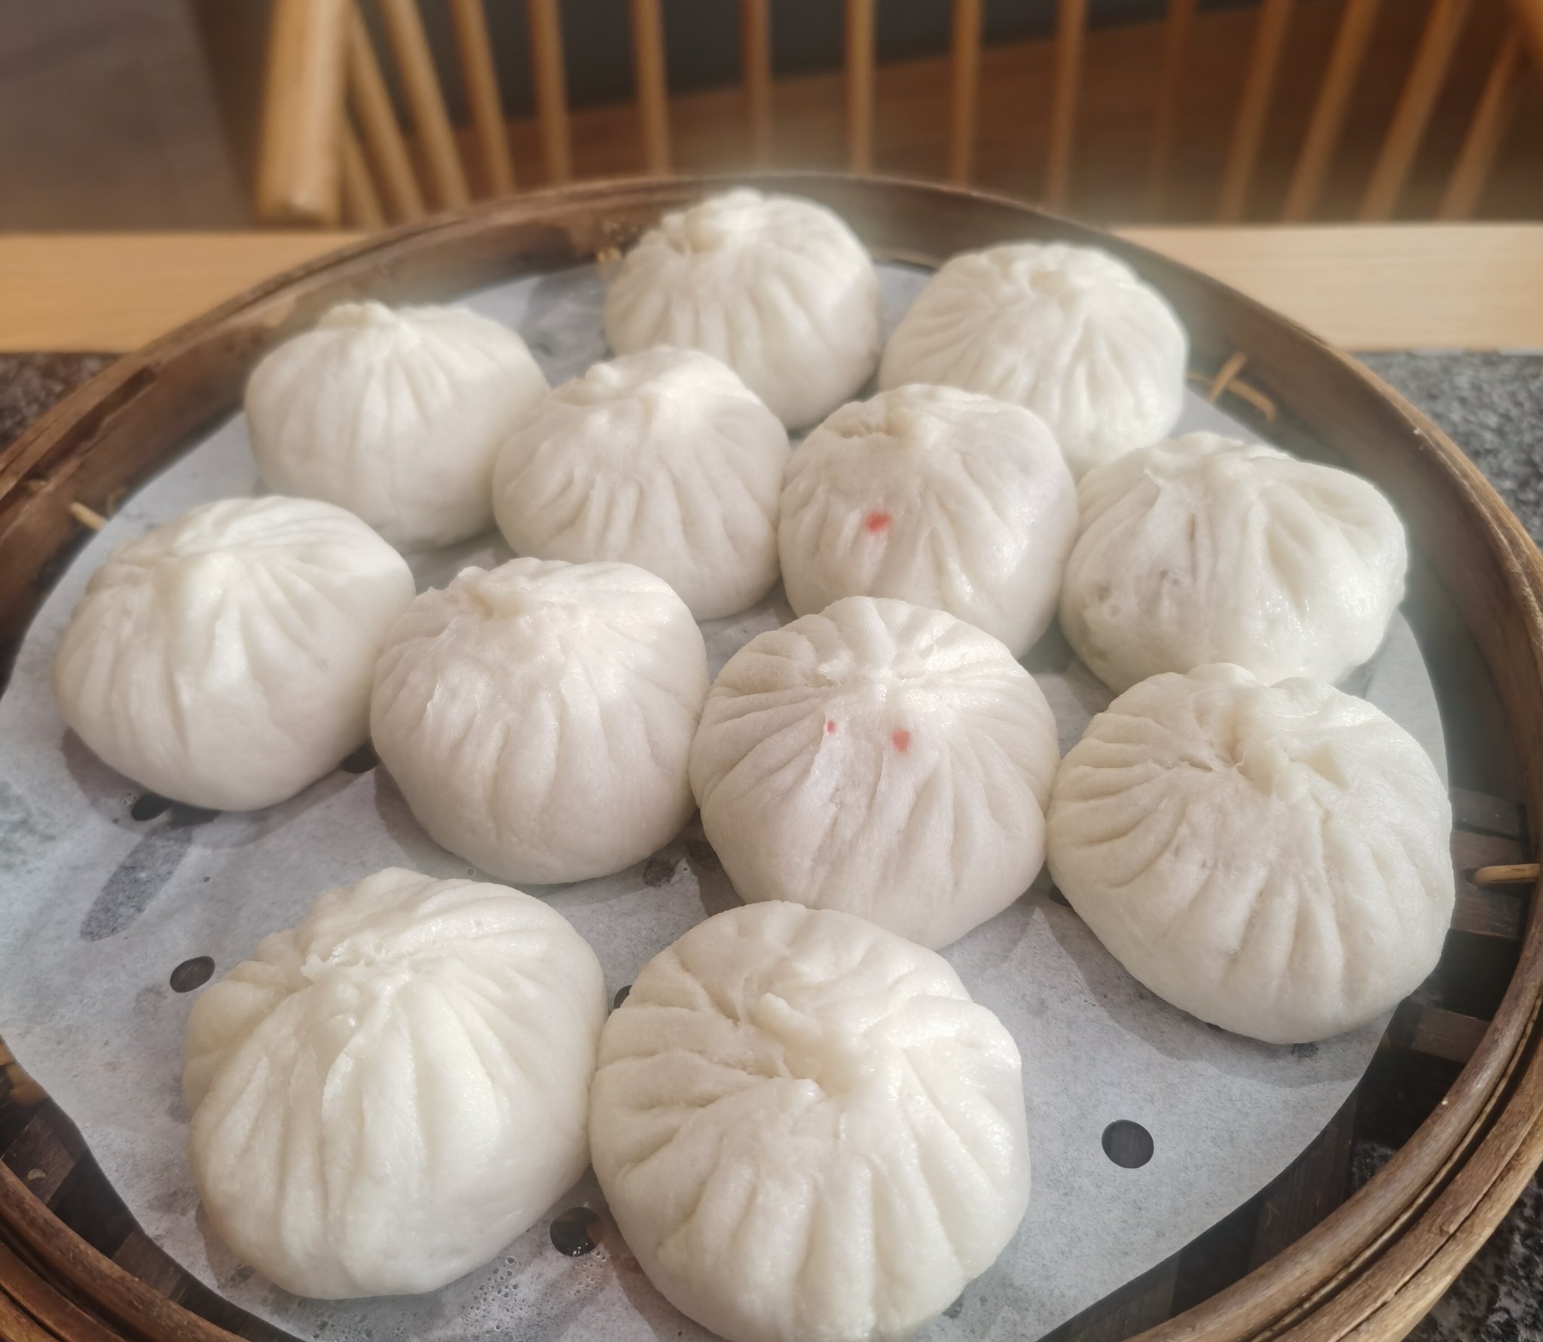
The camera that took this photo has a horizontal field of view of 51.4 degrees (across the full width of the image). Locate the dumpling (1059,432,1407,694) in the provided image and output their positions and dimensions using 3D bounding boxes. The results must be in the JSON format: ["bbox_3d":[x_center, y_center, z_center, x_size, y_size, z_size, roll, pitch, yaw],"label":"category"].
[{"bbox_3d":[0.097,-0.025,0.338,0.070,0.045,0.065,14,49,15],"label":"dumpling"}]

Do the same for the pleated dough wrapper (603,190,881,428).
[{"bbox_3d":[-0.008,-0.093,0.404,0.070,0.048,0.070,-2,47,-1],"label":"pleated dough wrapper"}]

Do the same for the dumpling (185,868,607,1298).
[{"bbox_3d":[-0.061,0.063,0.259,0.067,0.046,0.072,-1,47,1],"label":"dumpling"}]

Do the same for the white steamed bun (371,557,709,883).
[{"bbox_3d":[-0.045,0.006,0.312,0.066,0.046,0.071,-11,47,-8],"label":"white steamed bun"}]

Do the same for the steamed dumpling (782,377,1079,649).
[{"bbox_3d":[0.034,-0.036,0.350,0.066,0.045,0.068,4,47,5],"label":"steamed dumpling"}]

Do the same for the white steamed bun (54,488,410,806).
[{"bbox_3d":[-0.109,-0.006,0.324,0.070,0.048,0.072,-1,47,1],"label":"white steamed bun"}]

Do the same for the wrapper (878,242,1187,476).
[{"bbox_3d":[0.063,-0.077,0.387,0.073,0.046,0.068,7,47,8],"label":"wrapper"}]

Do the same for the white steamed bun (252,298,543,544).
[{"bbox_3d":[-0.088,-0.060,0.376,0.069,0.045,0.068,-13,48,-11],"label":"white steamed bun"}]

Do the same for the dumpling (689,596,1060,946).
[{"bbox_3d":[0.019,0.016,0.300,0.070,0.048,0.072,2,47,4],"label":"dumpling"}]

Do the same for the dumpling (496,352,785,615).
[{"bbox_3d":[-0.029,-0.045,0.359,0.067,0.047,0.070,-6,47,-4],"label":"dumpling"}]

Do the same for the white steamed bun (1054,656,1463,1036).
[{"bbox_3d":[0.085,0.029,0.285,0.070,0.048,0.073,-1,47,1],"label":"white steamed bun"}]

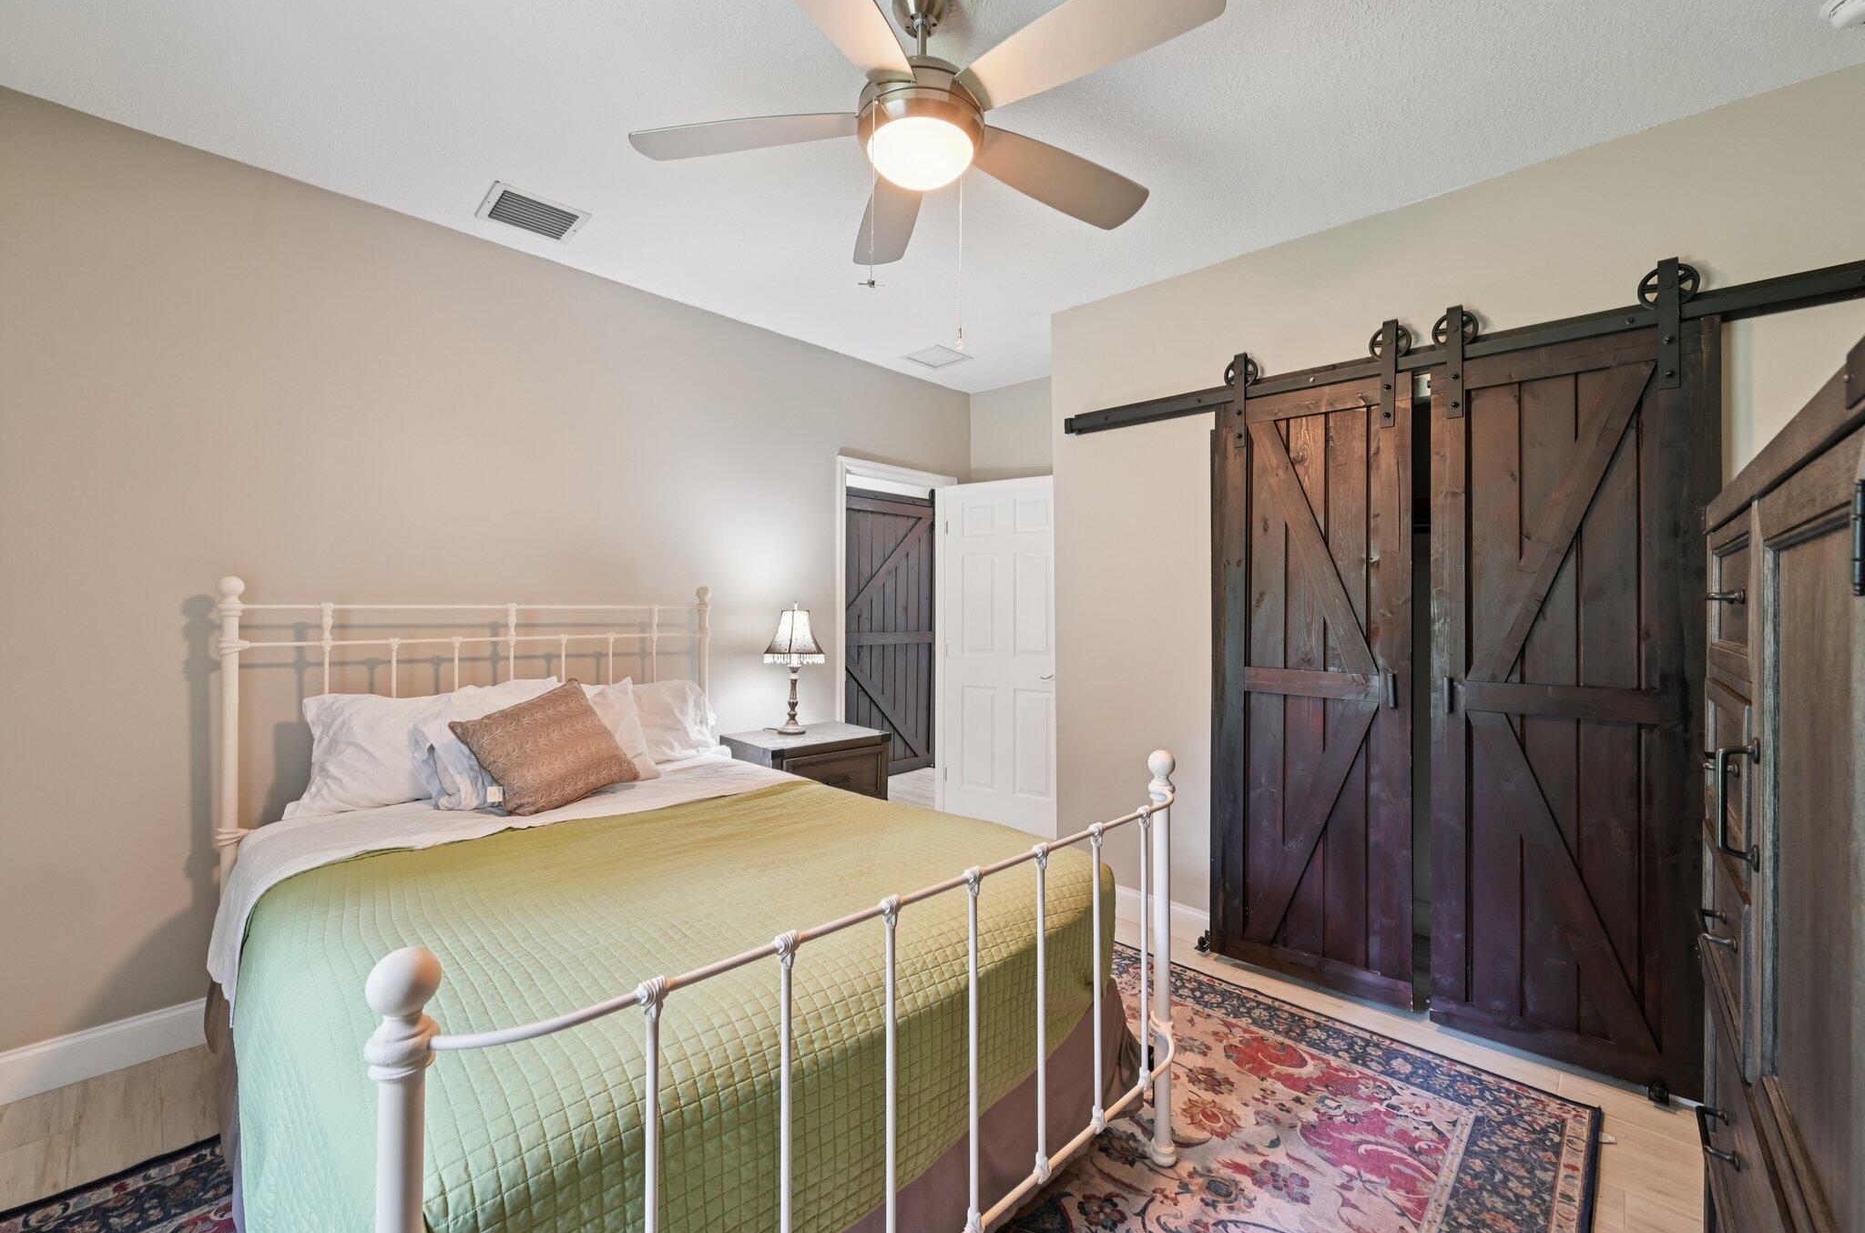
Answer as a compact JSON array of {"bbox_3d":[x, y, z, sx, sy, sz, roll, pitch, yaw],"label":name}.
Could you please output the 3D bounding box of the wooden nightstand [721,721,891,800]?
[{"bbox_3d":[-0.583,0.915,3.419,0.650,0.712,0.471,0,1,-41],"label":"wooden nightstand"}]

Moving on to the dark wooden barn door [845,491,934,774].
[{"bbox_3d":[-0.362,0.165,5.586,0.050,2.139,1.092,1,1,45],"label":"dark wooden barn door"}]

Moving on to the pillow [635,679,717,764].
[{"bbox_3d":[-1.177,0.397,2.768,0.675,0.417,0.169,-1,-37,-45],"label":"pillow"}]

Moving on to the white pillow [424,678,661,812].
[{"bbox_3d":[-1.224,0.386,2.325,0.635,0.417,0.164,-1,-37,-45],"label":"white pillow"}]

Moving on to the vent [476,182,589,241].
[{"bbox_3d":[-1.396,-1.395,2.538,0.288,0.020,0.298,1,1,45],"label":"vent"}]

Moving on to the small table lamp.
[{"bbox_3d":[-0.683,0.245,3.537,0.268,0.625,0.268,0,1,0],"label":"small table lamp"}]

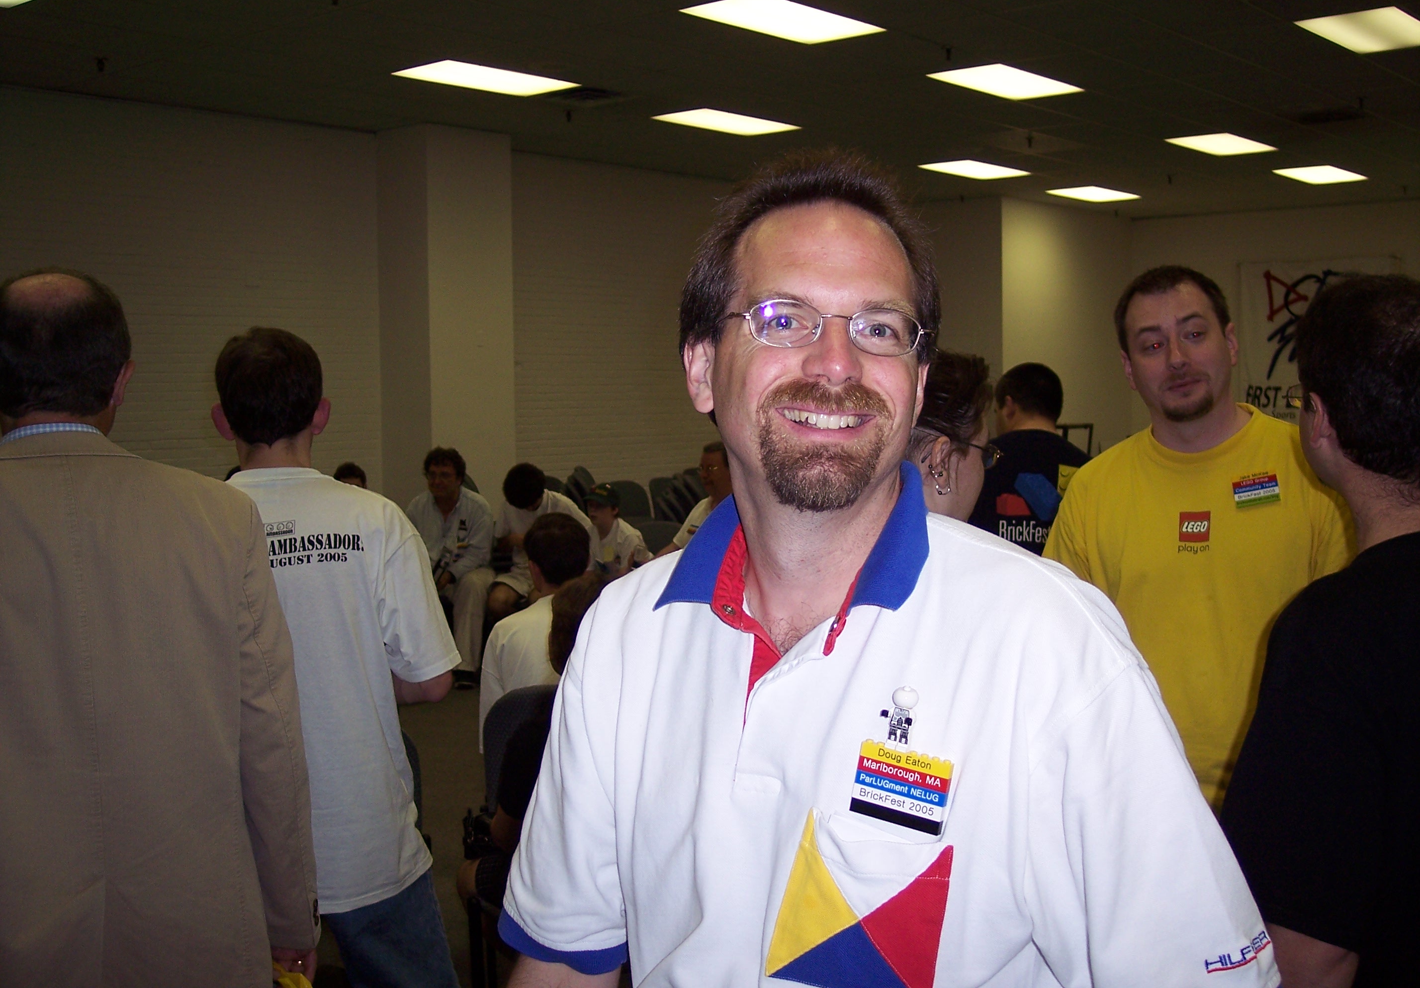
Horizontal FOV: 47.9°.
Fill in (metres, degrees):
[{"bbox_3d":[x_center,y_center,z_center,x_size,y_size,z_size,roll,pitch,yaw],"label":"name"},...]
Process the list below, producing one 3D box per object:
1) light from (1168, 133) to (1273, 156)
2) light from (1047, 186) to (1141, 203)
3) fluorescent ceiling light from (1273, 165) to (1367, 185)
[{"bbox_3d":[4.370,-2.990,13.600,0.580,0.080,1.200,3,5,40],"label":"light"},{"bbox_3d":[4.080,-3.210,17.000,0.580,0.080,1.200,3,5,40],"label":"light"},{"bbox_3d":[5.950,-3.130,15.550,0.580,0.080,1.200,3,5,40],"label":"fluorescent ceiling light"}]

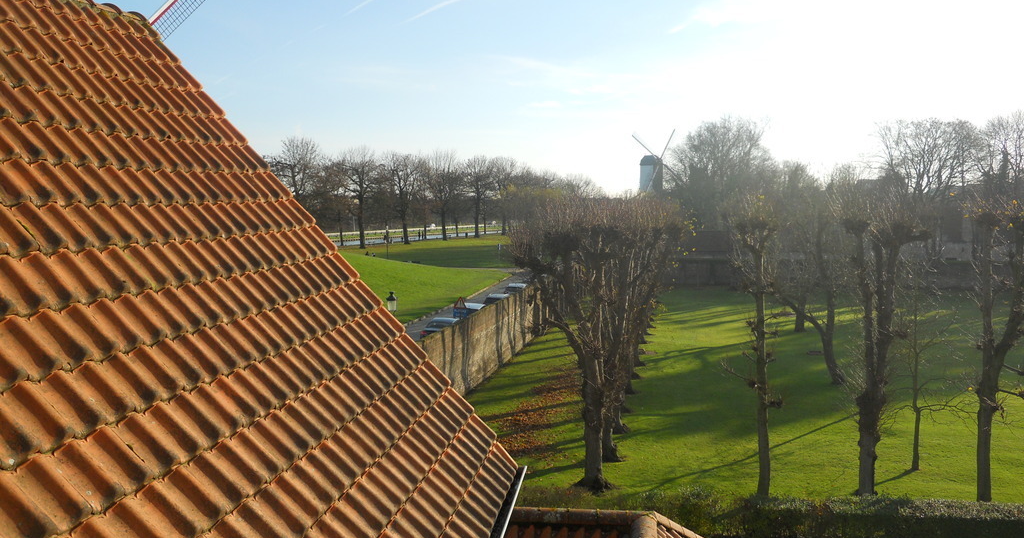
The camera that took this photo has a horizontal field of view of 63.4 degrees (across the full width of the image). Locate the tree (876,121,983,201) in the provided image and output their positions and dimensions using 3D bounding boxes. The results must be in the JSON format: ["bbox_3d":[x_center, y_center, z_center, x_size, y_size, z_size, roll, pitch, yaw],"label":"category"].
[{"bbox_3d":[52.528,-9.522,104.570,12.830,18.490,12.830,0,5,0],"label":"tree"}]

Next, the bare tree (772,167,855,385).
[{"bbox_3d":[14.557,0.396,39.997,3.960,10.520,3.760,0,5,0],"label":"bare tree"}]

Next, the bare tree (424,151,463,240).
[{"bbox_3d":[-11.688,-12.822,143.430,6.930,15.610,7.620,0,5,0],"label":"bare tree"}]

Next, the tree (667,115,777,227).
[{"bbox_3d":[31.567,-12.436,124.396,16.200,20.980,16.200,0,5,0],"label":"tree"}]

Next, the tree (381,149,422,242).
[{"bbox_3d":[-17.611,-11.362,132.012,6.690,14.610,7.360,0,5,0],"label":"tree"}]

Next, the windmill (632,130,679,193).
[{"bbox_3d":[43.164,-32.109,256.148,19.500,22.800,8.500,-3,6,-33],"label":"windmill"}]

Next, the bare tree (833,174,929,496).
[{"bbox_3d":[11.098,2.053,24.952,2.890,9.800,2.750,0,5,0],"label":"bare tree"}]

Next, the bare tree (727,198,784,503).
[{"bbox_3d":[7.285,2.339,24.890,1.680,9.180,1.680,0,5,0],"label":"bare tree"}]

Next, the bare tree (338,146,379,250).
[{"bbox_3d":[-22.155,-10.354,119.553,5.770,14.810,6.640,0,5,0],"label":"bare tree"}]

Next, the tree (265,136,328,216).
[{"bbox_3d":[-27.933,-9.545,107.579,8.300,15.430,8.300,0,5,0],"label":"tree"}]

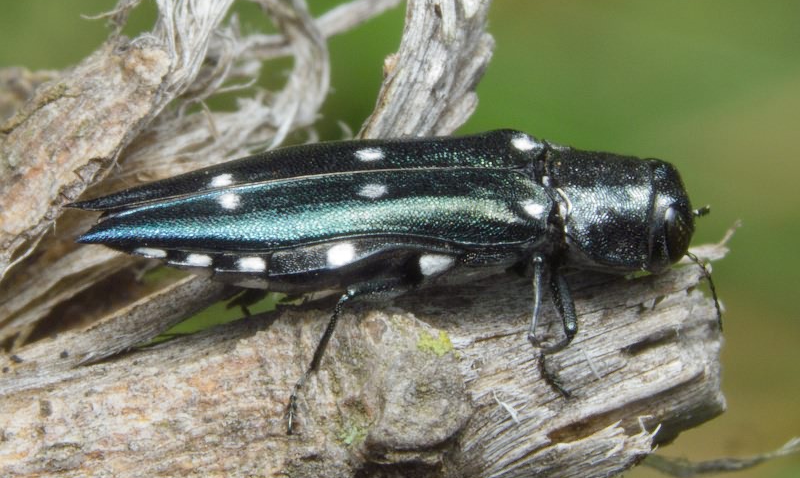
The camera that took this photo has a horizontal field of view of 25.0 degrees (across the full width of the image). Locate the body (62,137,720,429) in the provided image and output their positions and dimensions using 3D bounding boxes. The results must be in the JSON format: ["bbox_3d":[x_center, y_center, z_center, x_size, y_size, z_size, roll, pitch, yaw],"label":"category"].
[{"bbox_3d":[0.000,0.000,0.035,0.012,0.004,0.006,-2,44,-3],"label":"body"}]

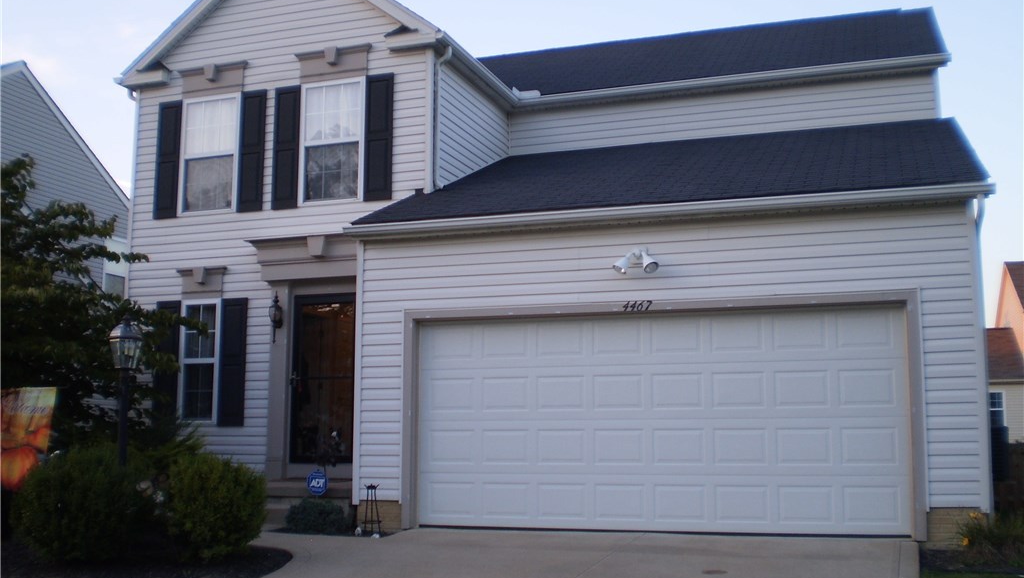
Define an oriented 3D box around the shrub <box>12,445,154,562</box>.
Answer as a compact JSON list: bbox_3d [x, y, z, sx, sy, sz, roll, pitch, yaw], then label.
[{"bbox_3d":[-3.915,1.923,9.728,1.280,1.030,1.180,-3,-8,18],"label":"shrub"}]

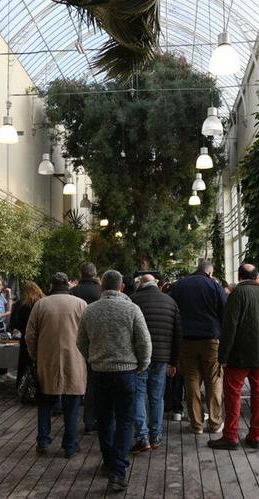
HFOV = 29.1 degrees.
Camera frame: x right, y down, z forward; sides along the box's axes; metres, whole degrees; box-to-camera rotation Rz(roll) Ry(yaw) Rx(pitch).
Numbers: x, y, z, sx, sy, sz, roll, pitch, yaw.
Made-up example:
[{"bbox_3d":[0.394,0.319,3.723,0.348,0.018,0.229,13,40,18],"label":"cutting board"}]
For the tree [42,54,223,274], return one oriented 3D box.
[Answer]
[{"bbox_3d":[0.127,-2.344,20.883,7.400,10.800,6.600,-1,-4,5],"label":"tree"}]

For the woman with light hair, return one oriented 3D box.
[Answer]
[{"bbox_3d":[-1.400,1.281,7.008,0.500,1.620,0.420,0,-4,-11],"label":"woman with light hair"}]

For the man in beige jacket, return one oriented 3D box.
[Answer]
[{"bbox_3d":[-0.689,1.073,4.791,0.580,1.710,0.420,0,-4,0],"label":"man in beige jacket"}]

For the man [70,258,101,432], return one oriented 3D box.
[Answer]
[{"bbox_3d":[-0.464,1.066,5.495,0.520,1.820,0.420,-1,-4,5],"label":"man"}]

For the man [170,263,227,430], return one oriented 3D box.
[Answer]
[{"bbox_3d":[0.752,1.045,5.465,0.620,1.840,0.450,-1,-4,12],"label":"man"}]

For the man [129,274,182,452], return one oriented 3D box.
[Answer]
[{"bbox_3d":[0.229,1.087,4.940,0.580,1.690,0.450,0,-4,-7],"label":"man"}]

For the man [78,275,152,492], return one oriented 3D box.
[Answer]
[{"bbox_3d":[-0.128,1.026,4.120,0.600,1.700,0.580,-1,-4,3],"label":"man"}]

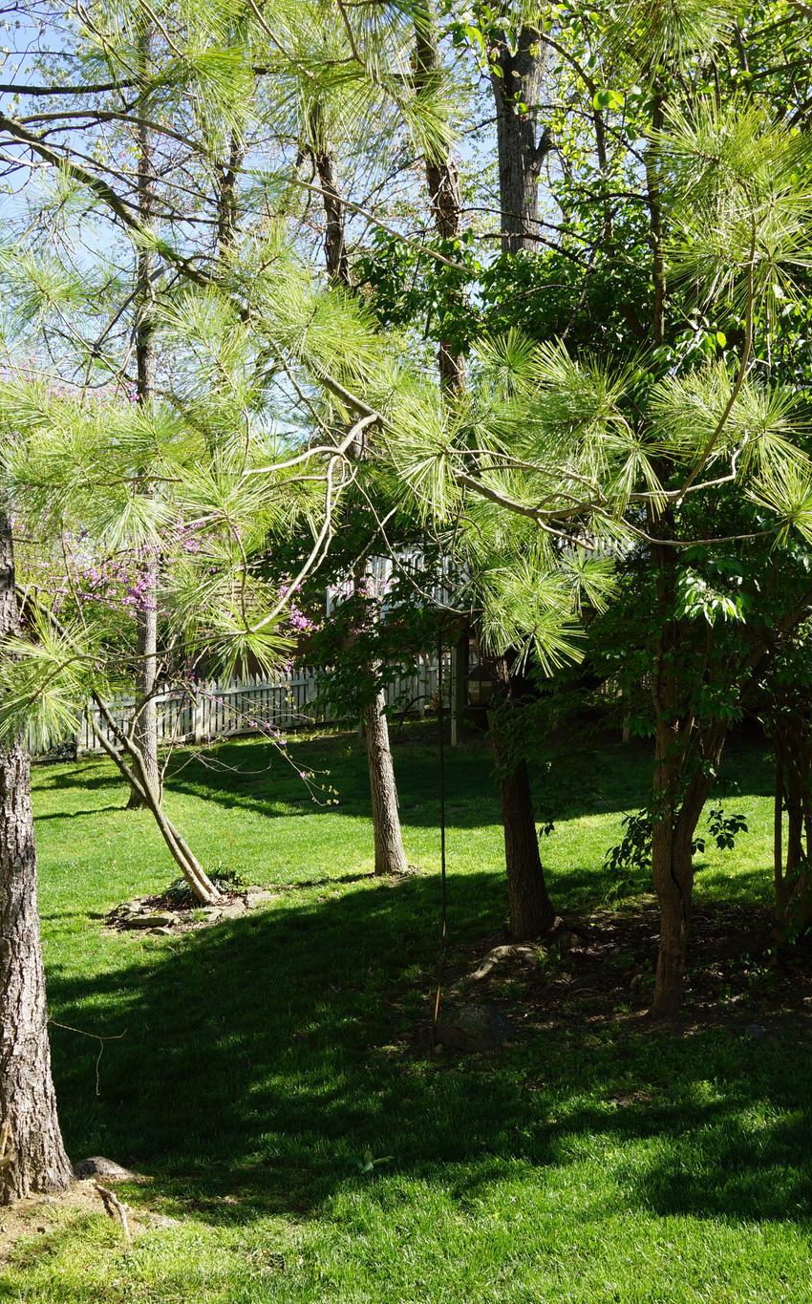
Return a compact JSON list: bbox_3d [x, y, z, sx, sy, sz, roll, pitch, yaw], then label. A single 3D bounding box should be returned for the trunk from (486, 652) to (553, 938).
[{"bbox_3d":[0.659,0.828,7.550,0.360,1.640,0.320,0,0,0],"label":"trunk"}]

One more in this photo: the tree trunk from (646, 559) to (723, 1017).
[{"bbox_3d":[1.290,0.631,6.050,0.350,2.100,0.310,0,0,0],"label":"tree trunk"}]

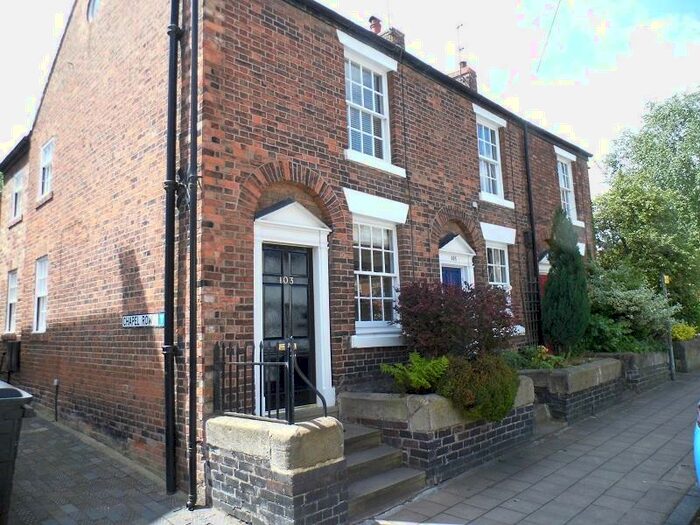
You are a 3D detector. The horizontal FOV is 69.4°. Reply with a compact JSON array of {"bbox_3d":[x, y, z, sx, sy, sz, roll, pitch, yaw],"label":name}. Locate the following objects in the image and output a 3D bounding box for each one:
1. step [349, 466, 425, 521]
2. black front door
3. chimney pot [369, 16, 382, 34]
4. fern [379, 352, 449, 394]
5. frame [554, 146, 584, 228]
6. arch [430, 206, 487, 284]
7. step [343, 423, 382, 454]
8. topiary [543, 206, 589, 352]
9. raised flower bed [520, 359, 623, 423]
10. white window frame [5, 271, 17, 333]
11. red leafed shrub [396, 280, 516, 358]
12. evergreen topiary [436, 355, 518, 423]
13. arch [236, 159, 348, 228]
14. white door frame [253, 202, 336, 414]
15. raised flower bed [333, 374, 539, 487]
[{"bbox_3d":[0.246,2.191,4.822,1.200,0.165,0.330,5,-10,-45],"label":"step"},{"bbox_3d":[-0.739,0.741,5.876,0.818,1.868,0.056,5,-9,-44],"label":"black front door"},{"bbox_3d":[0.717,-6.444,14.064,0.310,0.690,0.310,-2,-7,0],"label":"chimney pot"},{"bbox_3d":[0.727,1.252,5.700,0.780,0.500,0.720,-2,-7,0],"label":"fern"},{"bbox_3d":[5.278,-1.792,12.250,1.390,1.800,0.180,5,-10,-45],"label":"frame"},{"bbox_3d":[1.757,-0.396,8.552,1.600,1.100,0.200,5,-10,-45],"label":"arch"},{"bbox_3d":[-0.320,2.000,5.520,1.246,0.163,0.602,5,-9,-44],"label":"step"},{"bbox_3d":[4.093,0.399,9.600,0.920,2.850,0.920,5,-10,-45],"label":"topiary"},{"bbox_3d":[3.714,2.205,9.022,2.420,0.785,1.410,5,-9,-44],"label":"raised flower bed"},{"bbox_3d":[-7.305,0.835,11.033,0.150,1.370,0.950,5,-10,-45],"label":"white window frame"},{"bbox_3d":[1.424,0.796,6.823,1.450,1.120,1.150,5,-9,-44],"label":"red leafed shrub"},{"bbox_3d":[1.618,1.587,6.366,0.950,0.880,0.900,5,-9,-44],"label":"evergreen topiary"},{"bbox_3d":[-0.703,-0.848,6.160,1.650,0.740,0.200,5,-10,-45],"label":"arch"},{"bbox_3d":[-0.666,0.497,5.901,1.140,2.449,0.221,5,-9,-44],"label":"white door frame"},{"bbox_3d":[1.202,2.009,6.557,2.374,0.855,1.410,5,-9,-44],"label":"raised flower bed"}]

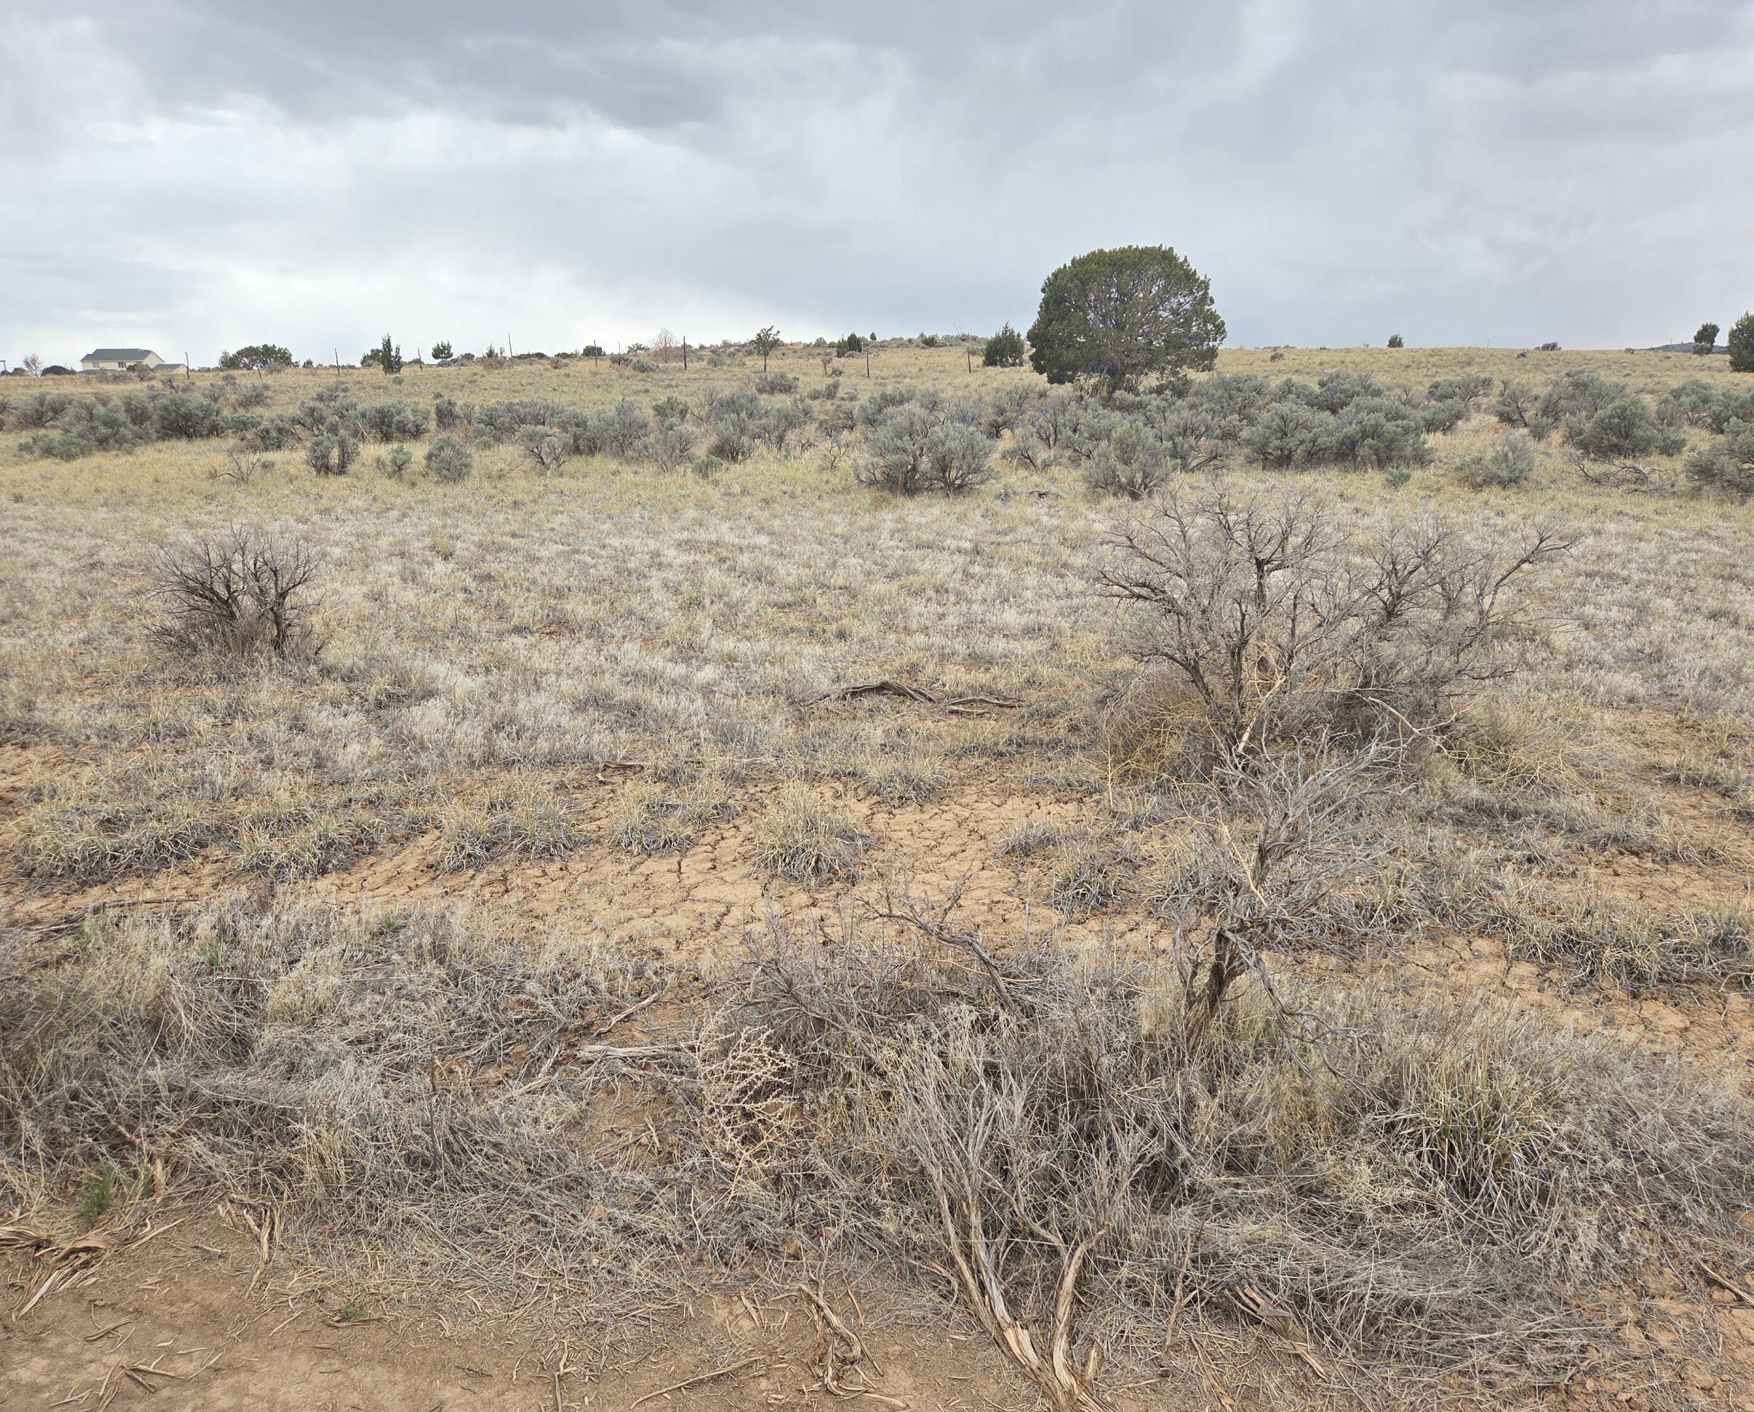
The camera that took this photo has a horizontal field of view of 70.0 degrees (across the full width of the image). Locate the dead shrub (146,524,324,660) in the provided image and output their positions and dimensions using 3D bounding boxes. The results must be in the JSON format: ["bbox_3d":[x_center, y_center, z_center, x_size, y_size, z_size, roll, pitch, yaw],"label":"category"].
[{"bbox_3d":[-3.880,-0.690,7.550,1.020,0.800,0.900,-1,14,0],"label":"dead shrub"}]

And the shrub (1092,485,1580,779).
[{"bbox_3d":[2.000,-0.360,5.480,2.020,1.130,1.550,-1,14,0],"label":"shrub"}]

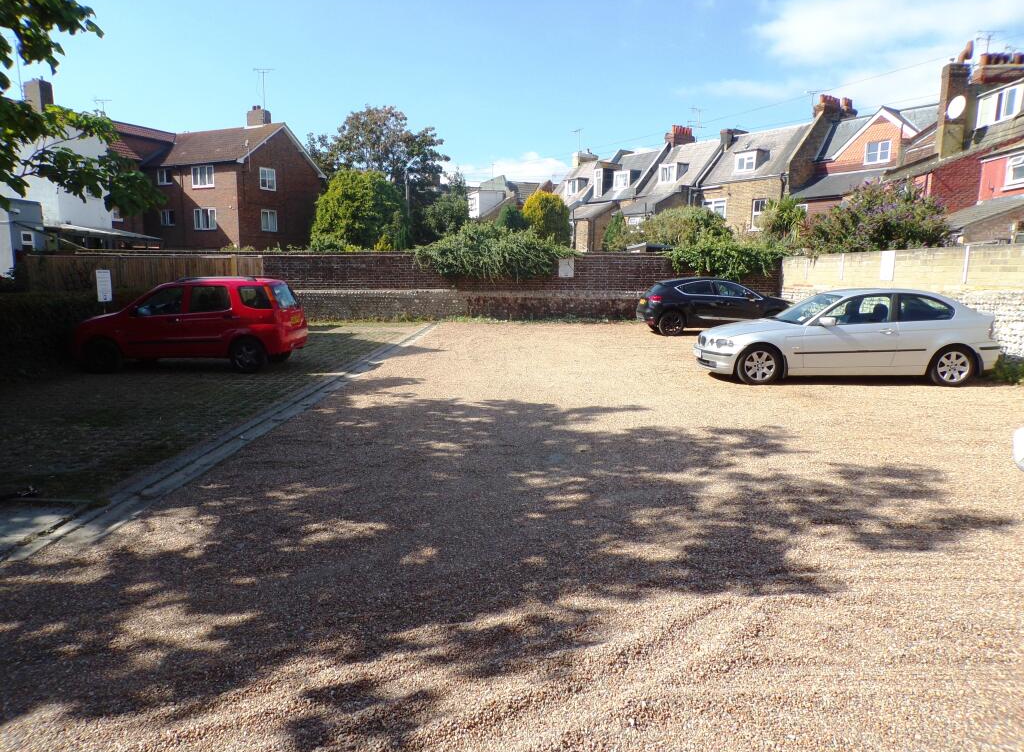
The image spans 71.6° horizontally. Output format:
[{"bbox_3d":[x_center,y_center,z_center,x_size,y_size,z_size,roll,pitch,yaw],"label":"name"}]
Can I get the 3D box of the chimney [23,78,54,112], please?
[{"bbox_3d":[-26.315,-15.522,39.500,1.450,1.950,0.750,5,10,26],"label":"chimney"}]

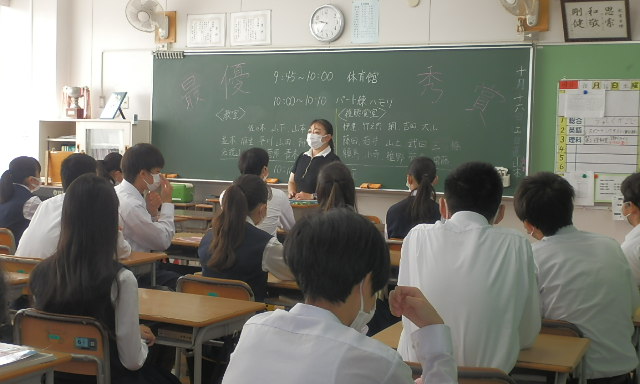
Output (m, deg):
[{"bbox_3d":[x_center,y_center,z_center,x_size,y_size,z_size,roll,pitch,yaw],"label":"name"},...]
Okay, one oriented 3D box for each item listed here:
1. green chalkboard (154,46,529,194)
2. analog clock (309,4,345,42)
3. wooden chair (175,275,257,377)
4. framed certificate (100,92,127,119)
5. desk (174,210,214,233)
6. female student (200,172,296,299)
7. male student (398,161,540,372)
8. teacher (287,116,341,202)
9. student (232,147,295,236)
[{"bbox_3d":[0.021,-0.640,8.174,3.600,1.200,0.070,3,5,25],"label":"green chalkboard"},{"bbox_3d":[0.064,-1.450,8.097,0.325,0.325,0.050,3,5,25],"label":"analog clock"},{"bbox_3d":[-0.314,0.721,3.964,0.380,0.760,0.460,3,5,25],"label":"wooden chair"},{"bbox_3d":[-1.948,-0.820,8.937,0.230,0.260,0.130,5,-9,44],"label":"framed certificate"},{"bbox_3d":[-0.981,0.515,6.893,0.650,0.710,0.430,3,5,25],"label":"desk"},{"bbox_3d":[-0.264,0.501,4.115,0.460,1.180,0.680,3,5,25],"label":"female student"},{"bbox_3d":[0.466,0.559,2.790,0.460,1.290,0.680,3,5,19],"label":"male student"},{"bbox_3d":[-0.026,0.155,7.134,0.450,1.430,0.360,3,5,25],"label":"teacher"},{"bbox_3d":[-0.383,0.329,5.916,0.470,1.250,0.680,3,5,25],"label":"student"}]

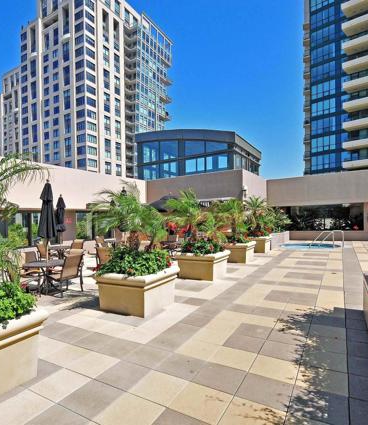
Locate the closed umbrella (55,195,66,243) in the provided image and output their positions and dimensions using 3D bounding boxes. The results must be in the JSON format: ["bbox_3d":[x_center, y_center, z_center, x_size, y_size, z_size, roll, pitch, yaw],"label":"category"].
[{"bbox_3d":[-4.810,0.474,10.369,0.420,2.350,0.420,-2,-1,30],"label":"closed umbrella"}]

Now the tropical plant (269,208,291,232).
[{"bbox_3d":[5.355,0.441,15.191,1.400,1.350,1.300,-2,-1,30],"label":"tropical plant"}]

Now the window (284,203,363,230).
[{"bbox_3d":[8.840,0.320,17.080,4.540,1.720,0.100,-1,-1,30],"label":"window"}]

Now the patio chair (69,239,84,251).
[{"bbox_3d":[-4.427,1.609,10.852,0.720,1.000,0.620,-2,-1,33],"label":"patio chair"}]

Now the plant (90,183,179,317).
[{"bbox_3d":[-0.929,0.660,5.223,1.290,2.350,1.140,-2,-1,31],"label":"plant"}]

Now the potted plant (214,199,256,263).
[{"bbox_3d":[1.968,0.644,10.073,1.330,2.400,1.220,-2,-1,31],"label":"potted plant"}]

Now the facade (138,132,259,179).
[{"bbox_3d":[1.532,-4.162,21.478,8.100,4.300,6.400,-2,-1,31],"label":"facade"}]

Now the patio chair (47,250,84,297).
[{"bbox_3d":[-2.840,1.438,6.408,0.740,1.000,0.630,-2,-1,31],"label":"patio chair"}]

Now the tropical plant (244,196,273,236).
[{"bbox_3d":[3.392,0.244,12.488,1.300,1.850,1.250,-2,-1,31],"label":"tropical plant"}]

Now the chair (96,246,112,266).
[{"bbox_3d":[-2.196,1.415,7.505,0.620,0.970,0.700,-2,-1,37],"label":"chair"}]

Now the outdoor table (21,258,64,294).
[{"bbox_3d":[-3.338,1.572,6.585,1.100,0.690,1.100,-2,-1,30],"label":"outdoor table"}]

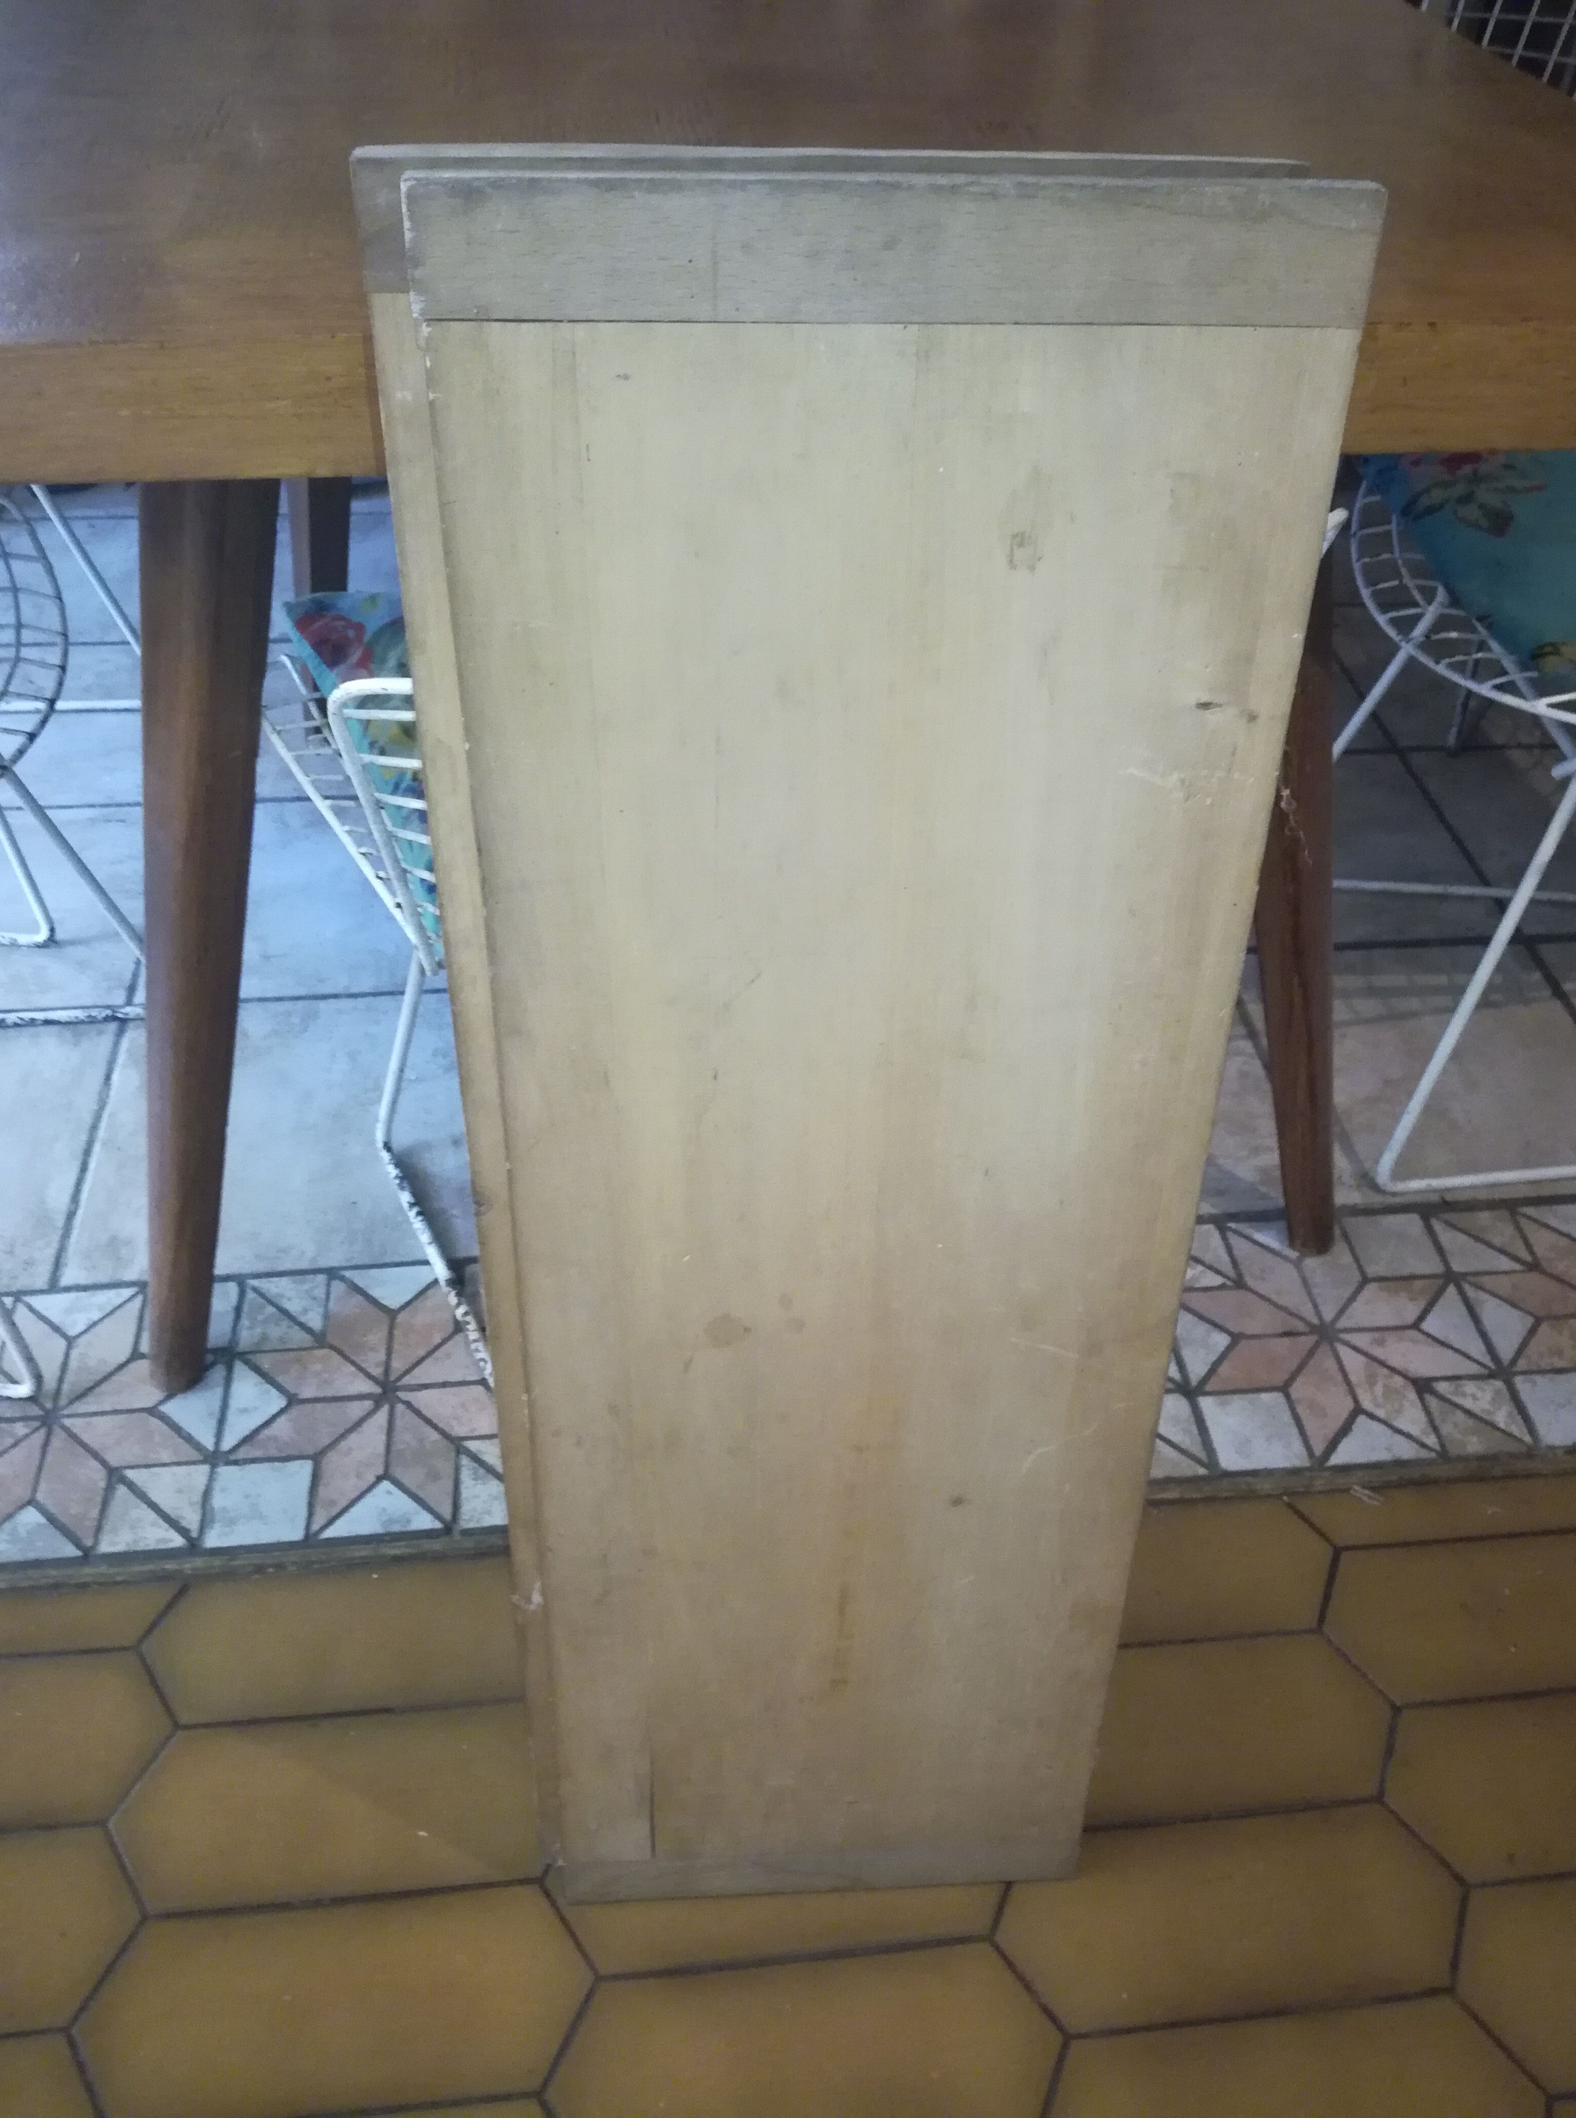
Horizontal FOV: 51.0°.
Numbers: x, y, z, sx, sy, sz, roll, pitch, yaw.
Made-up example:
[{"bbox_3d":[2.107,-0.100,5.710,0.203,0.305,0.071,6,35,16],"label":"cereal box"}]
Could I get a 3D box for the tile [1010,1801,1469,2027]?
[{"bbox_3d":[0.270,0.521,1.006,0.292,0.010,0.109,-3,43,-6],"label":"tile"}]

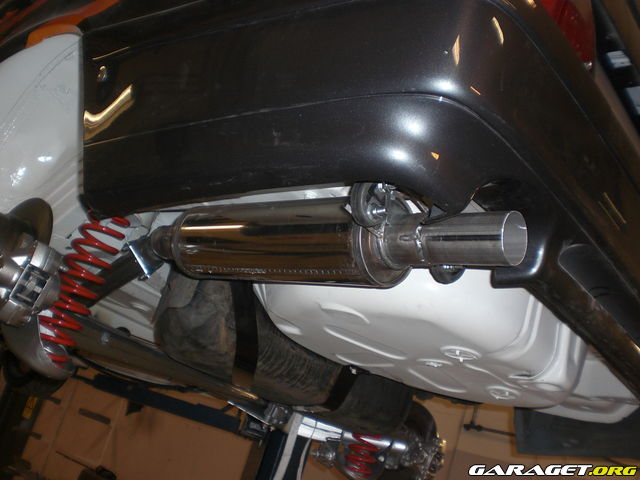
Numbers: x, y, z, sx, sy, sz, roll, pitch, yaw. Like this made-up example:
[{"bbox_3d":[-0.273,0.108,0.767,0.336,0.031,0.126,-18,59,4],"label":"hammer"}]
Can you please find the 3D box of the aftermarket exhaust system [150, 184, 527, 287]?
[{"bbox_3d":[-0.029,0.004,1.036,0.705,0.131,0.131,-1,-25,42],"label":"aftermarket exhaust system"}]

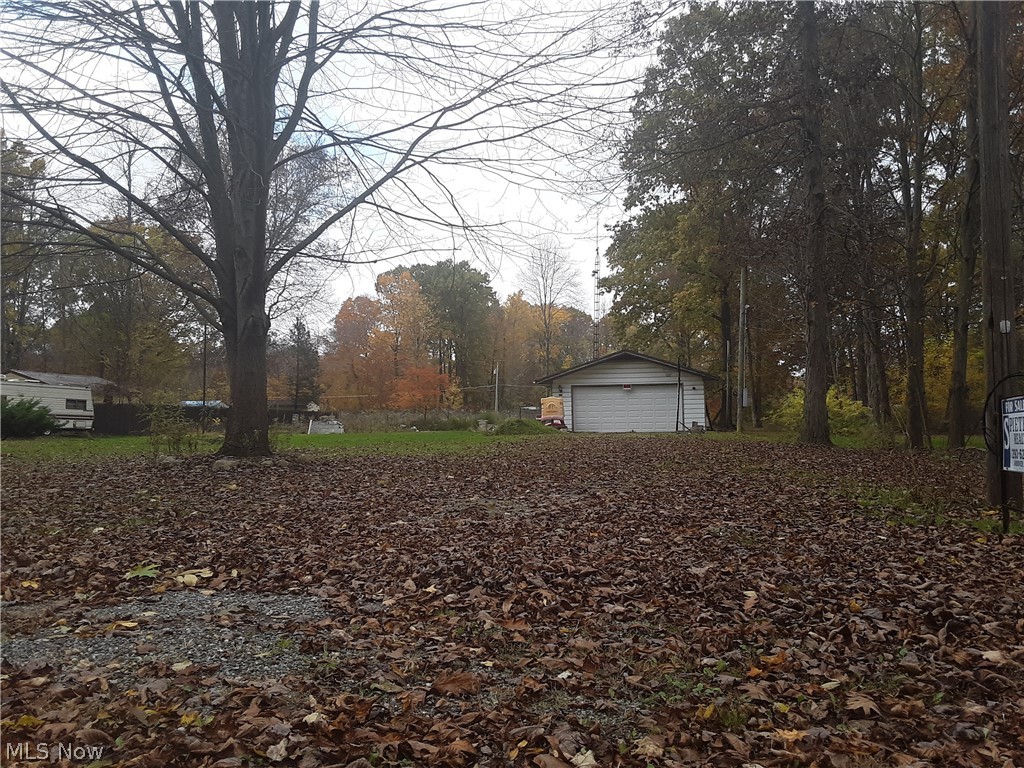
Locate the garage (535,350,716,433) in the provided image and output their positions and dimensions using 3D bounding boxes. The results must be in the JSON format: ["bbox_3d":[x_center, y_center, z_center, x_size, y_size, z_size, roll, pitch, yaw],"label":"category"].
[{"bbox_3d":[5.782,0.407,40.634,8.106,3.719,7.600,-2,-1,10],"label":"garage"}]

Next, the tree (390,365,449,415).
[{"bbox_3d":[-6.030,0.489,54.000,3.800,3.600,3.600,-1,-1,0],"label":"tree"}]

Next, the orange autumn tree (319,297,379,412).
[{"bbox_3d":[-13.648,-2.409,70.000,5.300,9.900,5.200,-1,-1,0],"label":"orange autumn tree"}]

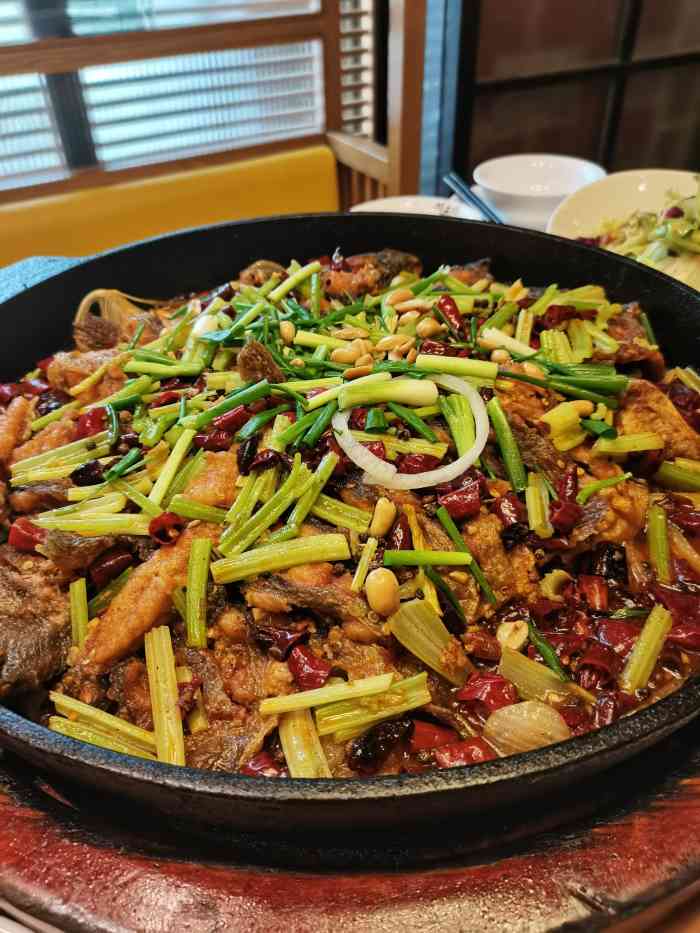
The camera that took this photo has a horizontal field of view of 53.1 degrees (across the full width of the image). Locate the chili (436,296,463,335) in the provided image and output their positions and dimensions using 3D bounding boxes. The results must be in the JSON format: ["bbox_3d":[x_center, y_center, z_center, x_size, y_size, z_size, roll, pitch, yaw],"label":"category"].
[{"bbox_3d":[0.049,-0.073,0.336,0.007,0.007,0.022,-11,55,-11],"label":"chili"}]

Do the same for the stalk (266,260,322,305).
[{"bbox_3d":[-0.030,-0.103,0.391,0.036,0.005,0.006,-39,51,-26],"label":"stalk"}]

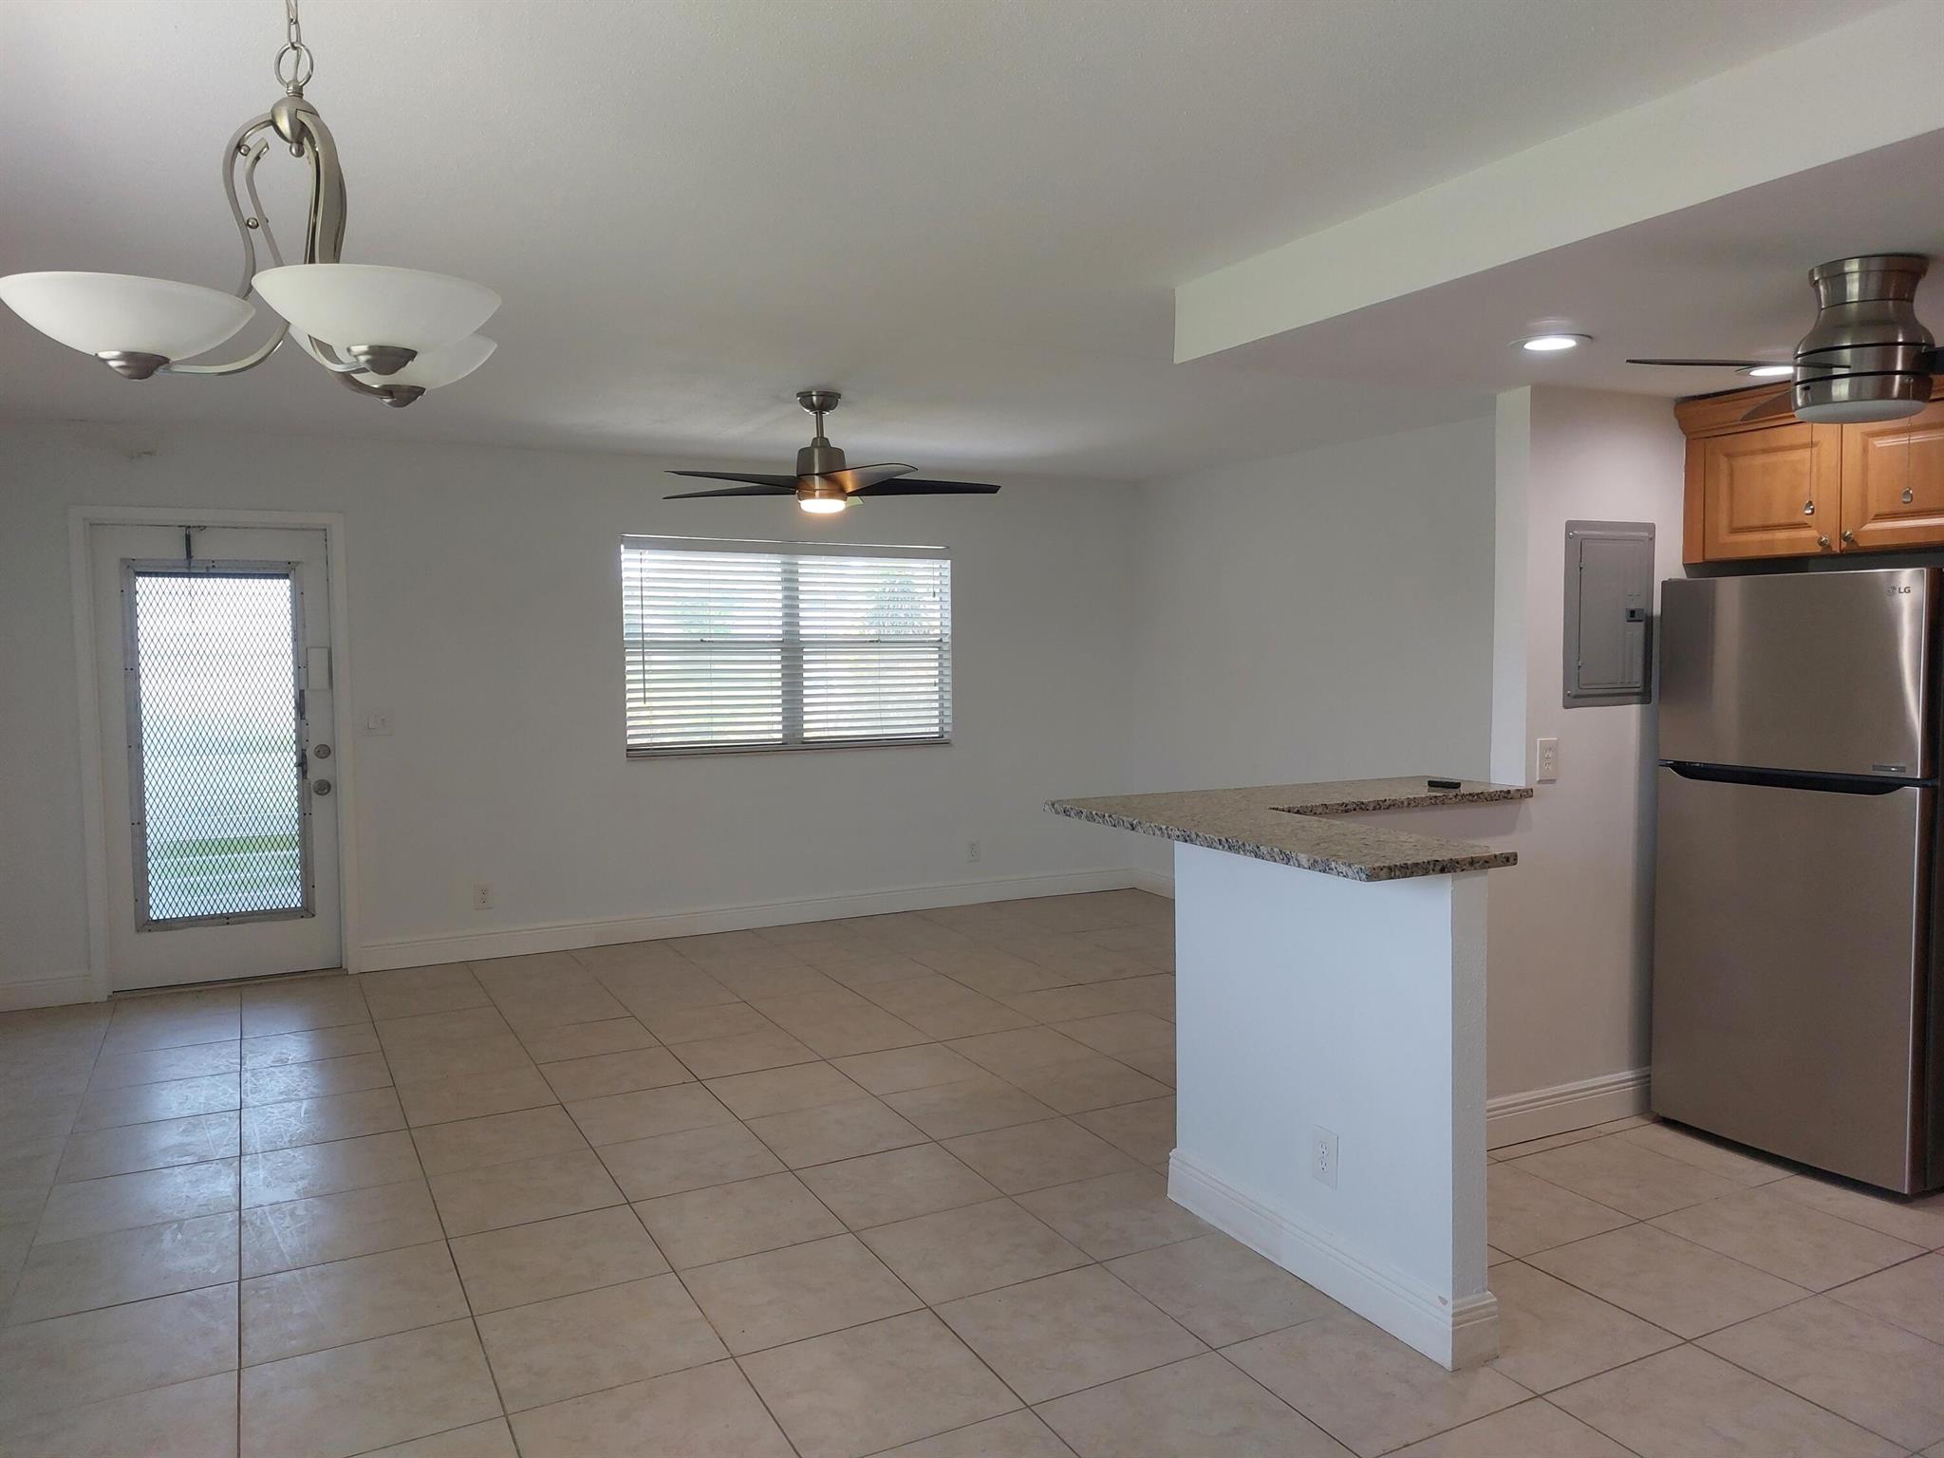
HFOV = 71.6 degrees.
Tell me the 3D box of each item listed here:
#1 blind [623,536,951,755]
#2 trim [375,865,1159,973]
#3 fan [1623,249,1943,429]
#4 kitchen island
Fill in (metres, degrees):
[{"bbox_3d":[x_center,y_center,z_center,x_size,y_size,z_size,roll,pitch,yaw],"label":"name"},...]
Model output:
[{"bbox_3d":[-0.931,-0.447,7.186,1.827,1.095,0.060,-2,4,-28],"label":"blind"},{"bbox_3d":[-0.909,0.997,7.281,4.362,0.121,0.020,-2,4,-28],"label":"trim"},{"bbox_3d":[1.776,-0.776,2.682,1.050,0.291,1.050,-2,4,-28],"label":"fan"},{"bbox_3d":[1.121,0.749,3.532,1.442,1.076,1.242,-2,4,-28],"label":"kitchen island"}]

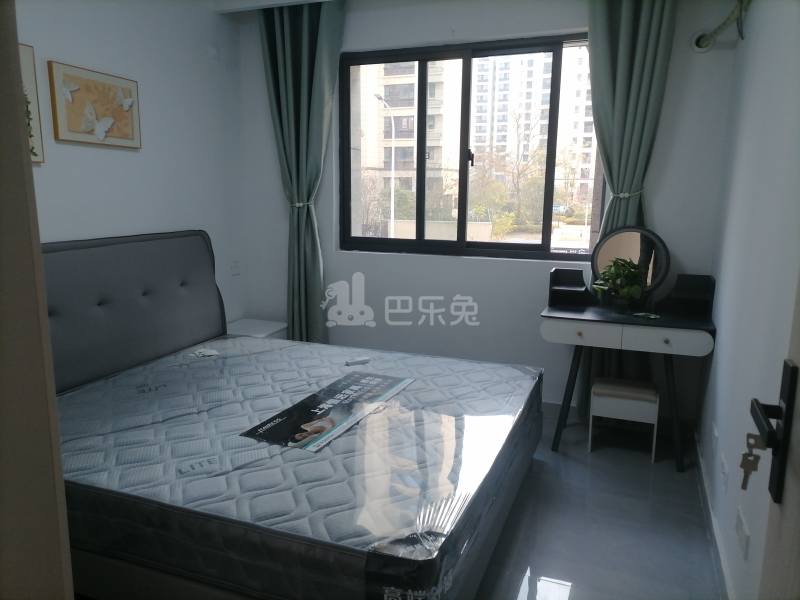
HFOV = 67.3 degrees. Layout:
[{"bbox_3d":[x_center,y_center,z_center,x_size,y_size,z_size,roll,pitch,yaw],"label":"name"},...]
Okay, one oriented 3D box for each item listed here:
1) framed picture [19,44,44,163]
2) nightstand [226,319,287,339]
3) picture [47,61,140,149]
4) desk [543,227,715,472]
[{"bbox_3d":[-1.816,-0.894,2.677,0.032,0.528,0.435,4,11,21],"label":"framed picture"},{"bbox_3d":[-1.048,0.420,4.269,0.461,0.455,0.465,4,11,21],"label":"nightstand"},{"bbox_3d":[-1.603,-1.018,3.203,0.032,0.367,0.534,4,11,21],"label":"picture"},{"bbox_3d":[1.188,0.232,3.209,0.804,1.228,0.449,4,11,21],"label":"desk"}]

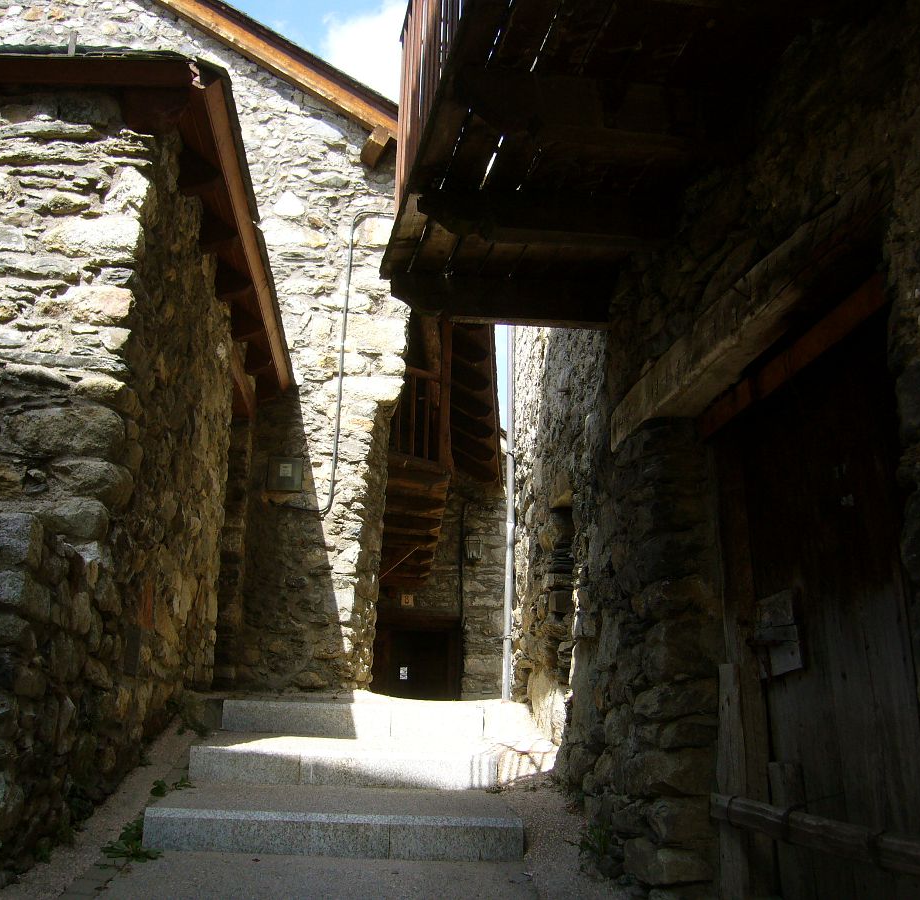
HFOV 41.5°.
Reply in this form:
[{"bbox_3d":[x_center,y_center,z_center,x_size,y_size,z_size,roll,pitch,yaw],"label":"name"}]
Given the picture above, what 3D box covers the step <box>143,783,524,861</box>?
[{"bbox_3d":[-0.531,1.666,5.482,1.548,0.198,1.080,2,-12,-1],"label":"step"}]

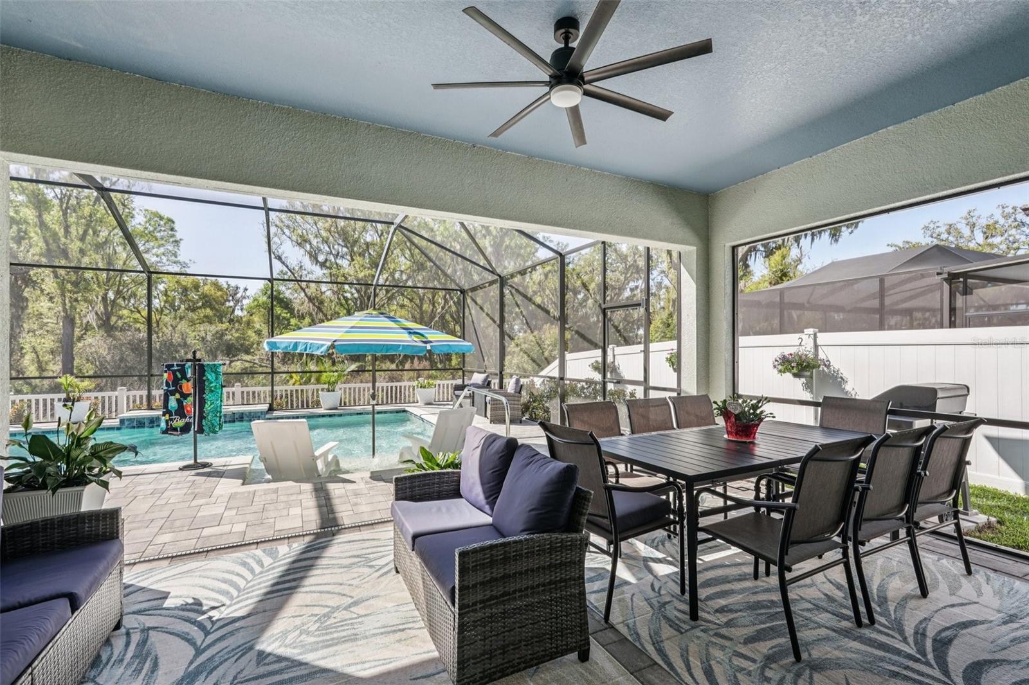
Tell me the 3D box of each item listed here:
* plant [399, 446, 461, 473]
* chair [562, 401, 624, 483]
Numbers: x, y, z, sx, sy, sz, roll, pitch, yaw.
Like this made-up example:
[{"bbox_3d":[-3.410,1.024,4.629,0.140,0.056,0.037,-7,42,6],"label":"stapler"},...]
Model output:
[{"bbox_3d":[-0.570,1.120,3.550,0.550,0.620,0.550,-1,-1,27],"label":"plant"},{"bbox_3d":[0.715,0.948,3.383,0.570,0.950,0.660,0,-1,-27],"label":"chair"}]

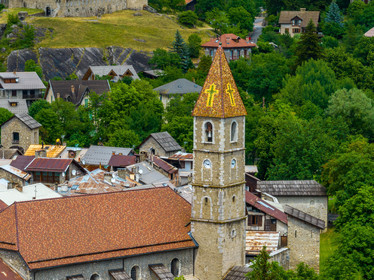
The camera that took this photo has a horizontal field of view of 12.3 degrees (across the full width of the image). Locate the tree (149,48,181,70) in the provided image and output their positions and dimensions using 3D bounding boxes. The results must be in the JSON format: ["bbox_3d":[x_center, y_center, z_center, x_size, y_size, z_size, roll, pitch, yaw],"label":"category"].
[{"bbox_3d":[-5.820,-20.090,450.430,8.000,7.500,8.000,0,7,0],"label":"tree"}]

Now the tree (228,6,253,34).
[{"bbox_3d":[16.050,-34.700,512.540,8.000,9.300,8.000,0,7,0],"label":"tree"}]

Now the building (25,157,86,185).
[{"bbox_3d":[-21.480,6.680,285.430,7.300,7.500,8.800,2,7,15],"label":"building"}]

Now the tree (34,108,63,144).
[{"bbox_3d":[-27.880,-2.570,350.440,5.800,7.600,5.800,0,7,0],"label":"tree"}]

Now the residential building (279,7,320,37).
[{"bbox_3d":[34.130,-35.040,525.490,12.000,8.500,9.000,1,7,12],"label":"residential building"}]

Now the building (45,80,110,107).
[{"bbox_3d":[-23.920,-8.210,385.580,12.500,10.000,9.500,-2,7,-17],"label":"building"}]

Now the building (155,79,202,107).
[{"bbox_3d":[-1.270,-9.360,400.550,10.800,9.500,11.000,-2,7,-13],"label":"building"}]

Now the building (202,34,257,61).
[{"bbox_3d":[11.360,-24.050,470.520,14.500,9.000,11.500,0,7,2],"label":"building"}]

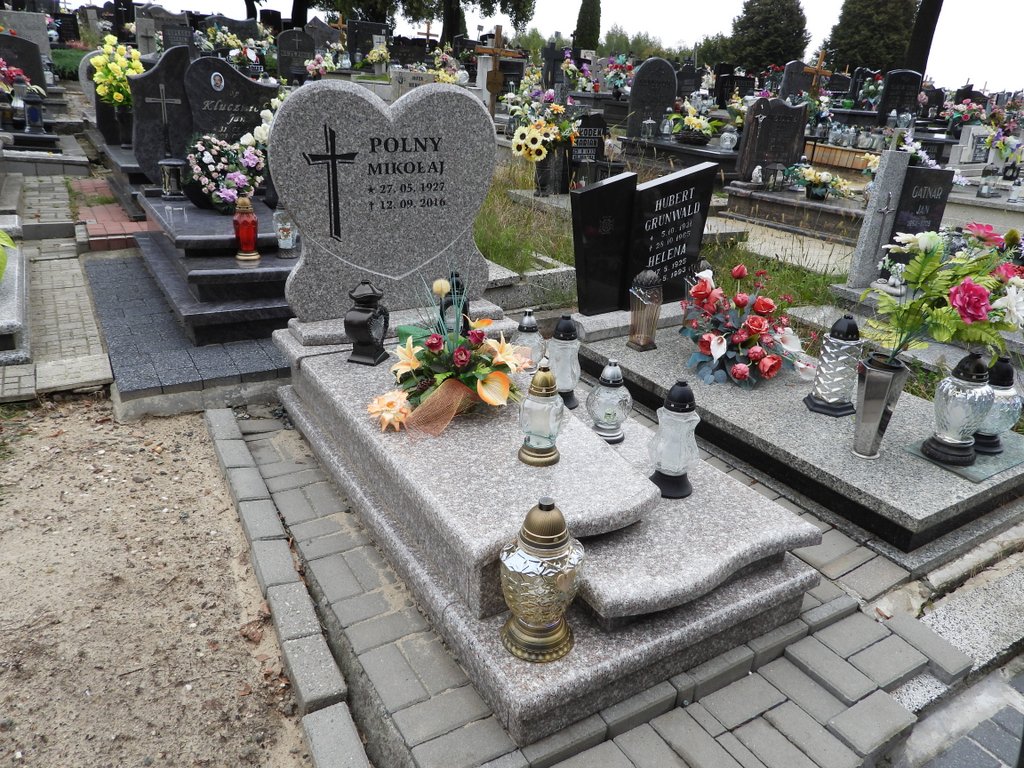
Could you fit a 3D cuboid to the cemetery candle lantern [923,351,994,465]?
[{"bbox_3d":[1.420,0.069,2.242,0.172,0.352,0.172,-11,25,-29],"label":"cemetery candle lantern"}]

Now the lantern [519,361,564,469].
[{"bbox_3d":[0.083,0.080,1.964,0.122,0.275,0.122,2,23,-1],"label":"lantern"}]

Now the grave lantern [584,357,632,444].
[{"bbox_3d":[0.314,0.049,2.274,0.146,0.266,0.146,2,23,-1],"label":"grave lantern"}]

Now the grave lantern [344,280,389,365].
[{"bbox_3d":[-0.534,-0.234,2.629,0.125,0.300,0.118,8,23,14],"label":"grave lantern"}]

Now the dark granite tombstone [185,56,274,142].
[{"bbox_3d":[-1.874,-1.778,4.812,0.600,0.780,0.080,-11,26,-30],"label":"dark granite tombstone"}]

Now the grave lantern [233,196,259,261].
[{"bbox_3d":[-1.347,-0.787,3.579,0.122,0.308,0.122,-11,25,-29],"label":"grave lantern"}]

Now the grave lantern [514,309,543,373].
[{"bbox_3d":[0.062,-0.167,2.783,0.137,0.252,0.137,2,23,-1],"label":"grave lantern"}]

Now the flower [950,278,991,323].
[{"bbox_3d":[1.385,-0.250,2.150,0.110,0.125,0.085,16,26,30],"label":"flower"}]

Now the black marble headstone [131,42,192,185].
[{"bbox_3d":[-2.253,-1.732,4.581,0.400,0.830,0.080,-11,26,-30],"label":"black marble headstone"}]

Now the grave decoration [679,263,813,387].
[{"bbox_3d":[0.963,-0.251,2.925,0.500,0.415,0.460,-11,25,-29],"label":"grave decoration"}]

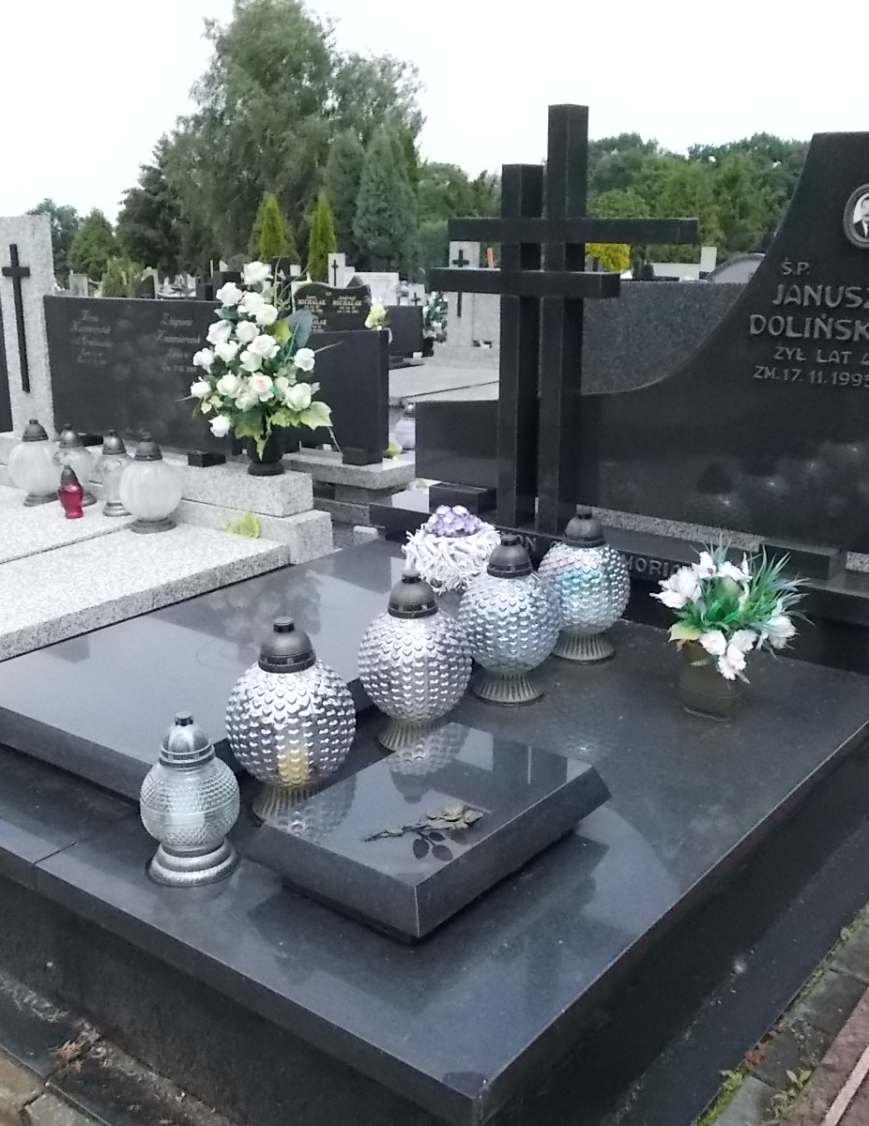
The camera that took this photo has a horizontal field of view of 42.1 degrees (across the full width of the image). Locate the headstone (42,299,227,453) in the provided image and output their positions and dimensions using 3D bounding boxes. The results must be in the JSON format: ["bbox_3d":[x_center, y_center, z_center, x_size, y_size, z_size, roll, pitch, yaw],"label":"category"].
[{"bbox_3d":[-1.331,-0.859,5.086,1.162,0.645,0.080,10,18,33],"label":"headstone"}]

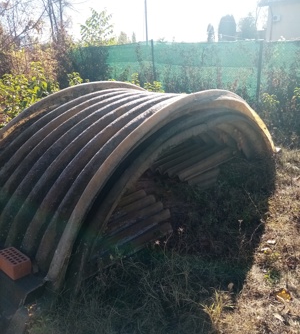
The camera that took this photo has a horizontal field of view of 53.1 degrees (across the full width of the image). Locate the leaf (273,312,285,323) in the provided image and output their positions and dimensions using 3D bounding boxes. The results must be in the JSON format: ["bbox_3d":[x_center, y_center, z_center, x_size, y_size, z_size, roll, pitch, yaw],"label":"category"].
[{"bbox_3d":[0.725,0.848,1.692,0.075,0.018,0.035,14,24,43],"label":"leaf"}]

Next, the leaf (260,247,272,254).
[{"bbox_3d":[0.899,0.646,2.319,0.087,0.020,0.050,5,19,22],"label":"leaf"}]

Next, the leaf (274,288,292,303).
[{"bbox_3d":[0.824,0.793,1.853,0.100,0.025,0.095,6,20,26],"label":"leaf"}]

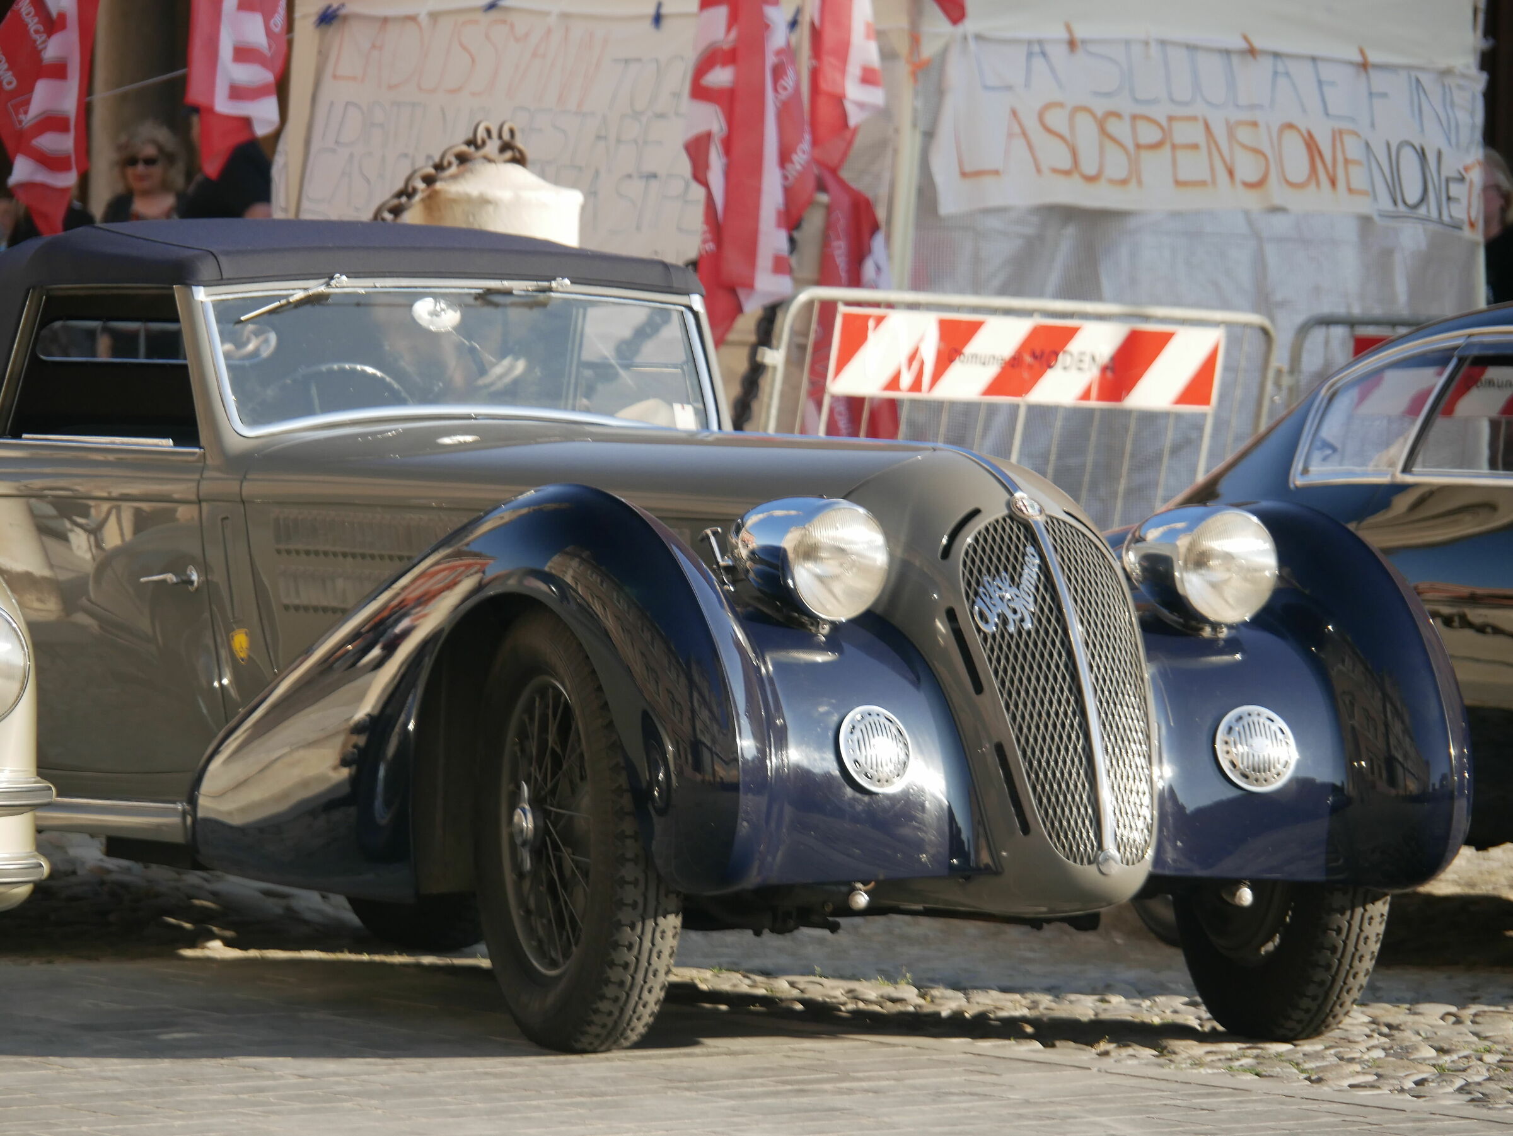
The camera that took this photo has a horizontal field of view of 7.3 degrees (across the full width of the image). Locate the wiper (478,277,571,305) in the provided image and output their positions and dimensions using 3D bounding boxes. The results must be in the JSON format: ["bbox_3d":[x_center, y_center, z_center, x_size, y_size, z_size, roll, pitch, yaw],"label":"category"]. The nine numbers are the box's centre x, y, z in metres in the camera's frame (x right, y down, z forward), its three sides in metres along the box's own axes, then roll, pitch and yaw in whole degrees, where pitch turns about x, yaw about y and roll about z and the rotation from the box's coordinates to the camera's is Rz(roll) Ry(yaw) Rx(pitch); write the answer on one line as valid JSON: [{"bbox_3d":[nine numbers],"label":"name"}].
[{"bbox_3d":[-0.422,-0.520,21.833,0.230,0.050,0.040,-9,-19,-35],"label":"wiper"}]

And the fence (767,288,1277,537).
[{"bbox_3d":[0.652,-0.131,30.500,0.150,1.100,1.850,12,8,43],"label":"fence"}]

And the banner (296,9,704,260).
[{"bbox_3d":[-0.615,-1.104,30.800,1.550,0.690,0.040,1,1,-43],"label":"banner"}]

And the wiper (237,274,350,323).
[{"bbox_3d":[-0.838,-0.496,21.555,0.280,0.050,0.040,-23,-11,-39],"label":"wiper"}]

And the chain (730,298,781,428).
[{"bbox_3d":[0.002,-0.520,30.400,0.140,0.360,0.080,1,1,-40],"label":"chain"}]

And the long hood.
[{"bbox_3d":[-0.098,-0.143,20.917,0.980,0.220,1.600,1,1,-32],"label":"long hood"}]

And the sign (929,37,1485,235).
[{"bbox_3d":[1.219,-1.166,32.000,2.100,0.470,0.040,1,1,-45],"label":"sign"}]

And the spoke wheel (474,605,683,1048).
[{"bbox_3d":[-0.295,0.437,19.850,0.160,0.745,0.745,2,1,-17],"label":"spoke wheel"}]

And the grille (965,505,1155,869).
[{"bbox_3d":[0.509,0.218,19.931,0.310,0.640,0.130,1,-22,-32],"label":"grille"}]

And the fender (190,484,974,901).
[{"bbox_3d":[-0.317,0.192,20.253,0.660,0.675,1.600,1,1,-32],"label":"fender"}]

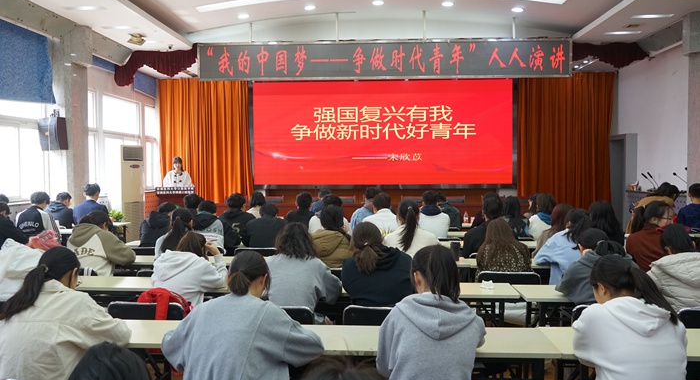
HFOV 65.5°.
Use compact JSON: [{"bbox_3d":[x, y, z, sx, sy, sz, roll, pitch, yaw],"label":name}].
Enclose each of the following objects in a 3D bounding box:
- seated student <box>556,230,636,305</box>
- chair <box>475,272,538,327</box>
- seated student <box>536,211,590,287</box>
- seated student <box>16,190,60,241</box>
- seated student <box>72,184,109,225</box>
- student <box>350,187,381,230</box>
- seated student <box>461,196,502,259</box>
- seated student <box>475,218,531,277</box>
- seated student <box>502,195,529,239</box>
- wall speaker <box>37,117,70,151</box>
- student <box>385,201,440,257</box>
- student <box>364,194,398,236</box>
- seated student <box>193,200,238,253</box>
[{"bbox_3d":[1.435,0.817,3.227,0.500,1.191,0.700,0,3,-4],"label":"seated student"},{"bbox_3d":[1.254,1.027,4.442,0.480,0.800,0.500,0,3,4],"label":"chair"},{"bbox_3d":[1.658,0.753,4.258,0.500,1.218,0.720,0,3,-1],"label":"seated student"},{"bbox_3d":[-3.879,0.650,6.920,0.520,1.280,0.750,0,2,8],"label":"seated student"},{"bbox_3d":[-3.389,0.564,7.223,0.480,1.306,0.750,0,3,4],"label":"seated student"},{"bbox_3d":[0.248,0.613,7.604,0.500,1.299,0.720,0,2,-6],"label":"student"},{"bbox_3d":[1.412,0.719,5.604,0.520,1.308,0.700,0,3,4],"label":"seated student"},{"bbox_3d":[1.203,0.784,4.331,0.470,1.150,0.680,0,3,4],"label":"seated student"},{"bbox_3d":[1.919,0.695,6.550,0.460,1.223,0.720,0,2,4],"label":"seated student"},{"bbox_3d":[-3.867,-0.724,7.097,0.280,0.400,0.240,0,12,-1],"label":"wall speaker"},{"bbox_3d":[0.615,0.697,5.401,0.520,1.218,0.700,0,3,4],"label":"student"},{"bbox_3d":[0.373,0.685,6.427,0.500,1.305,0.700,0,3,4],"label":"student"},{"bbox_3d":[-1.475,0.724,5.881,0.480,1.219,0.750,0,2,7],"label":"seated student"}]

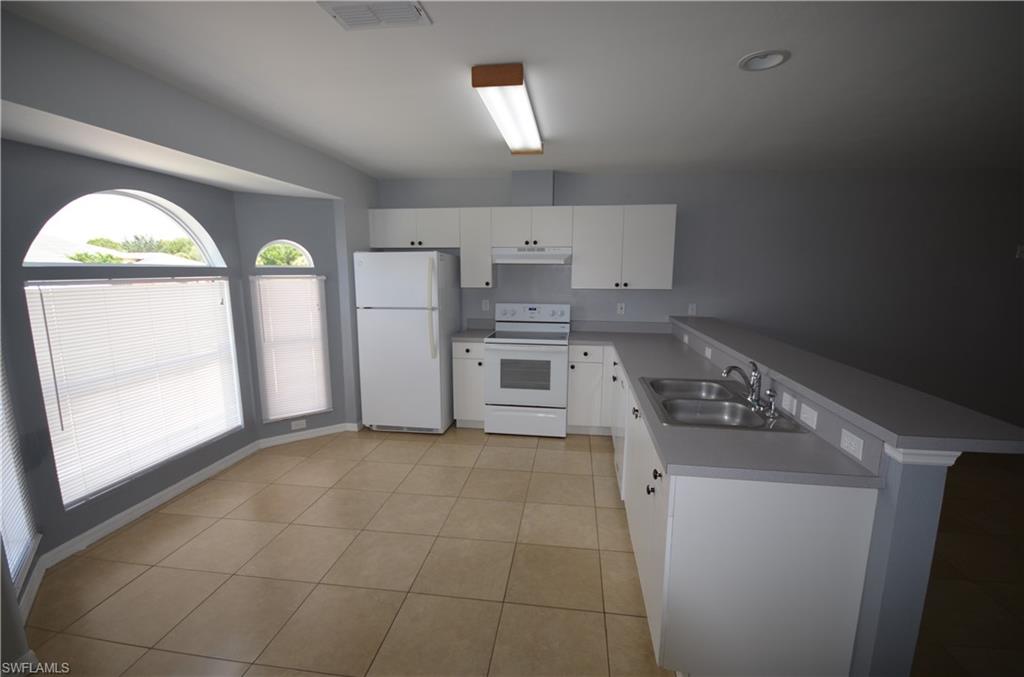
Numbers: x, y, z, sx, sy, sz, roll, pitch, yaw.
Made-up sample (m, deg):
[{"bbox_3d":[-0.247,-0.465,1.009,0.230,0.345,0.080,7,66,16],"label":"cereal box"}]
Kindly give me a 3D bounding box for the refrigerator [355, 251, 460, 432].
[{"bbox_3d":[-0.989,0.019,4.277,0.802,1.713,0.744,1,8,9],"label":"refrigerator"}]

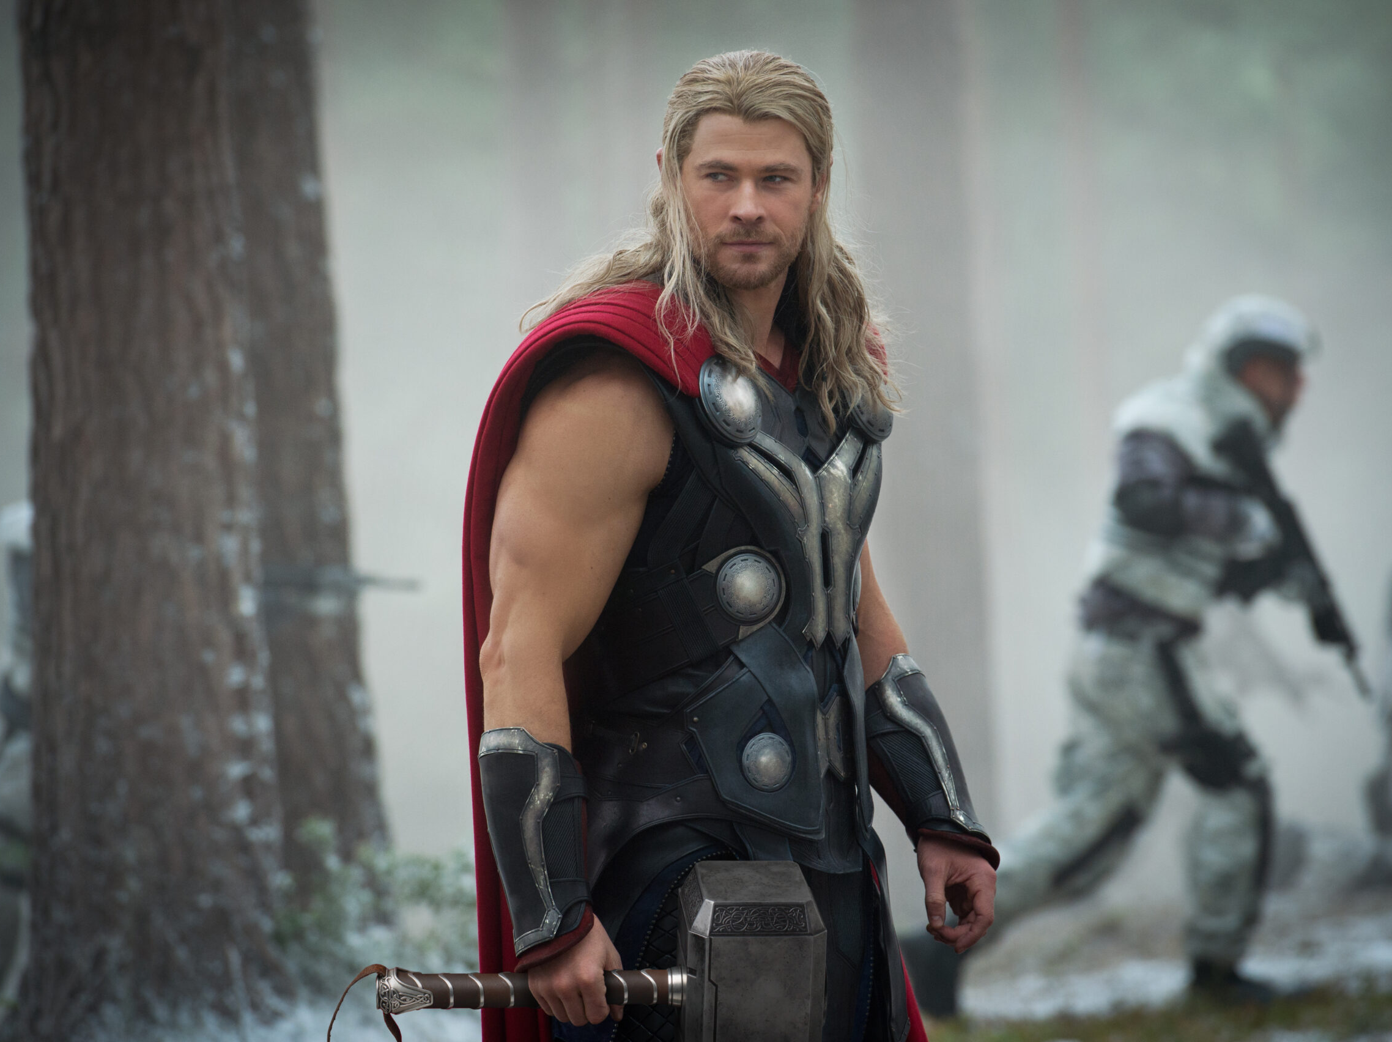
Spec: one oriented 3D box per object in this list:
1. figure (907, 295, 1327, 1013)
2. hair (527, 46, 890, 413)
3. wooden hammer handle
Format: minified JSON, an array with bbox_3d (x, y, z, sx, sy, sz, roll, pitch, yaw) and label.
[{"bbox_3d":[0.959,0.304,19.800,0.970,1.640,0.580,0,2,-7],"label":"figure"},{"bbox_3d":[0.013,-0.306,9.330,0.395,0.400,0.300,0,2,-7],"label":"hair"},{"bbox_3d":[-0.172,0.493,9.150,0.335,0.050,0.050,-1,0,-12],"label":"wooden hammer handle"}]

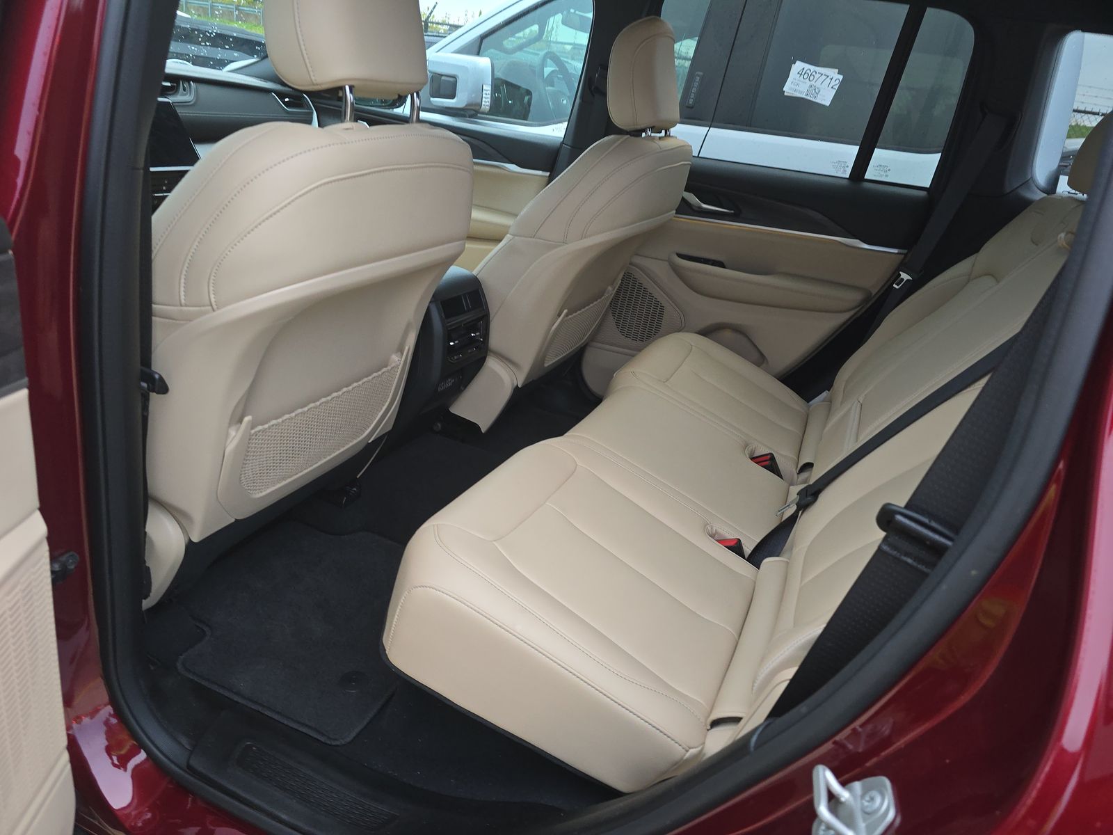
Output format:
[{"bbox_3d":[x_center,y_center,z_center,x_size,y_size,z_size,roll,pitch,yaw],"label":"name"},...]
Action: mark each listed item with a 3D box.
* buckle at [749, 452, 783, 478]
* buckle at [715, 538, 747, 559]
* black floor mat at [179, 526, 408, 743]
[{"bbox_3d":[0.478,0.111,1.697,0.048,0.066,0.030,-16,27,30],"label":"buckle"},{"bbox_3d":[0.320,0.245,1.340,0.048,0.066,0.030,-10,23,28],"label":"buckle"},{"bbox_3d":[-0.450,0.353,1.409,0.490,0.025,0.490,14,25,20],"label":"black floor mat"}]

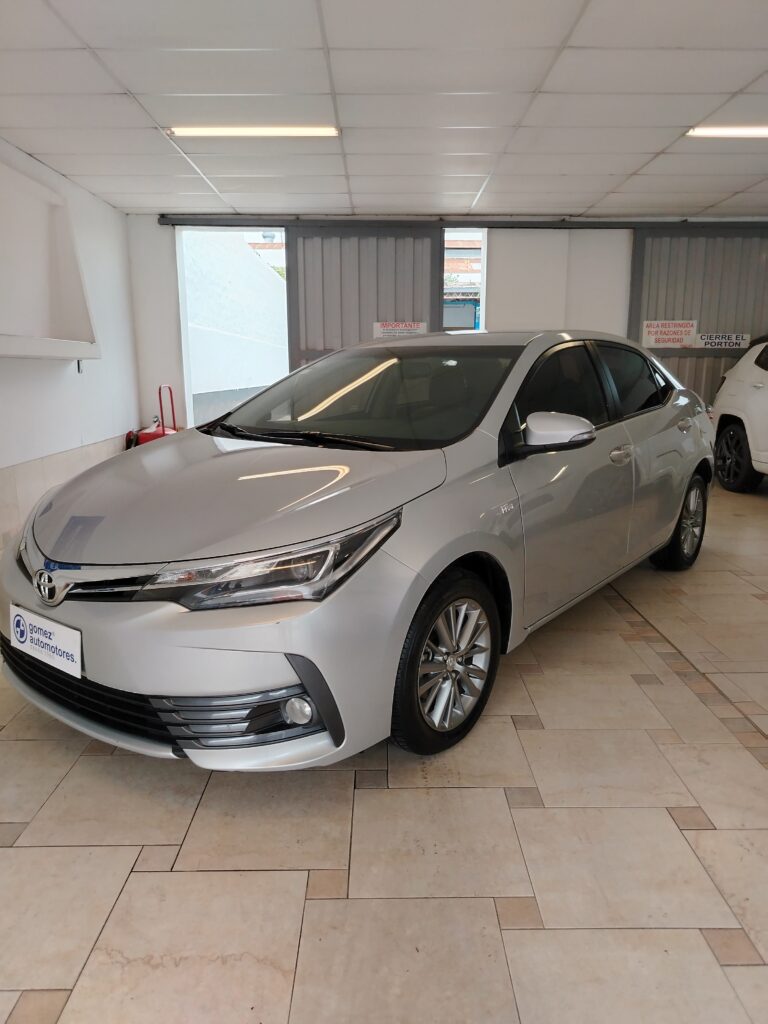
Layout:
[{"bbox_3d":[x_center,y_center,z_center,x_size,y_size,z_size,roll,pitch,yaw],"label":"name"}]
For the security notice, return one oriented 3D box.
[{"bbox_3d":[3.137,-1.939,7.785,0.616,0.292,0.015,0,11,0],"label":"security notice"}]

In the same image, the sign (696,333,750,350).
[{"bbox_3d":[3.737,-1.872,7.802,0.598,0.154,0.015,0,11,0],"label":"sign"}]

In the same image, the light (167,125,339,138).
[{"bbox_3d":[-0.894,-2.604,4.859,1.196,0.070,0.120,0,11,0],"label":"light"}]

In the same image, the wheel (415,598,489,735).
[{"bbox_3d":[0.179,0.490,2.373,0.160,0.440,0.440,9,14,37],"label":"wheel"}]

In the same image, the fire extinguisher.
[{"bbox_3d":[-2.327,-0.726,7.187,0.480,1.110,0.460,4,12,20],"label":"fire extinguisher"}]

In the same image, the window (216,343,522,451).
[{"bbox_3d":[-0.078,-0.539,3.108,1.380,0.120,0.970,9,40,37],"label":"window"}]

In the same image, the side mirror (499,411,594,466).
[{"bbox_3d":[0.586,-0.266,2.489,0.240,0.190,0.240,9,14,37],"label":"side mirror"}]

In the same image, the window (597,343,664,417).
[{"bbox_3d":[1.257,-0.675,3.608,0.050,0.365,0.680,-25,-7,39],"label":"window"}]

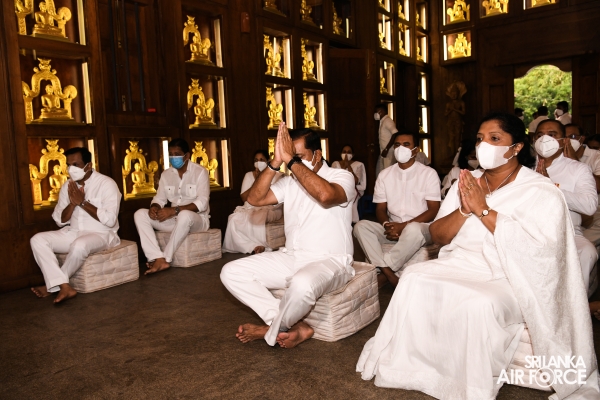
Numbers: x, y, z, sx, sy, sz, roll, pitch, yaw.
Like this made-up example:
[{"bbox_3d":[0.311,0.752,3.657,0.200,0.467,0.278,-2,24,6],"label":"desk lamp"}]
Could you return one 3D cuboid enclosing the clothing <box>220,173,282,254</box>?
[{"bbox_3d":[-0.440,0.093,5.193,0.486,0.823,0.636,1,6,32],"label":"clothing"}]

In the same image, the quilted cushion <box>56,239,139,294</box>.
[{"bbox_3d":[-1.641,0.522,3.997,0.496,0.281,0.458,1,6,36],"label":"quilted cushion"}]

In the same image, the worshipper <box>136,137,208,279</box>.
[{"bbox_3d":[-1.120,0.017,4.360,0.540,1.070,0.680,1,7,33],"label":"worshipper"}]

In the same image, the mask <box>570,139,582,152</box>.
[{"bbox_3d":[2.270,-0.450,4.130,0.135,0.110,0.080,3,8,42],"label":"mask"}]

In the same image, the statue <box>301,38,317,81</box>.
[{"bbox_3d":[0.099,-1.919,6.997,0.224,0.561,0.468,1,6,36],"label":"statue"}]

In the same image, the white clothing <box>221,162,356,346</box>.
[{"bbox_3d":[-0.045,0.210,2.750,0.660,0.940,0.610,3,8,41],"label":"white clothing"}]

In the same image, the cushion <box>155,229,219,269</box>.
[{"bbox_3d":[-1.061,0.432,4.745,0.496,0.281,0.458,1,6,36],"label":"cushion"}]

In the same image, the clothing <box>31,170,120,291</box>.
[{"bbox_3d":[-1.659,0.222,3.785,0.524,0.879,0.580,0,6,29],"label":"clothing"}]

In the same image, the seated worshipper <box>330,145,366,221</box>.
[{"bbox_3d":[0.630,-0.210,6.420,0.500,0.980,0.600,0,6,20],"label":"seated worshipper"}]

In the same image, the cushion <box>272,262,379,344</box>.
[{"bbox_3d":[0.104,0.550,2.830,0.496,0.276,0.458,1,6,36],"label":"cushion"}]

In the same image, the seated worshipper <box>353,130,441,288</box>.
[{"bbox_3d":[0.730,0.030,3.600,0.640,1.070,0.680,1,7,28],"label":"seated worshipper"}]

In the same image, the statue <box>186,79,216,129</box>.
[{"bbox_3d":[-1.090,-1.042,5.446,0.224,0.552,0.468,1,6,36],"label":"statue"}]

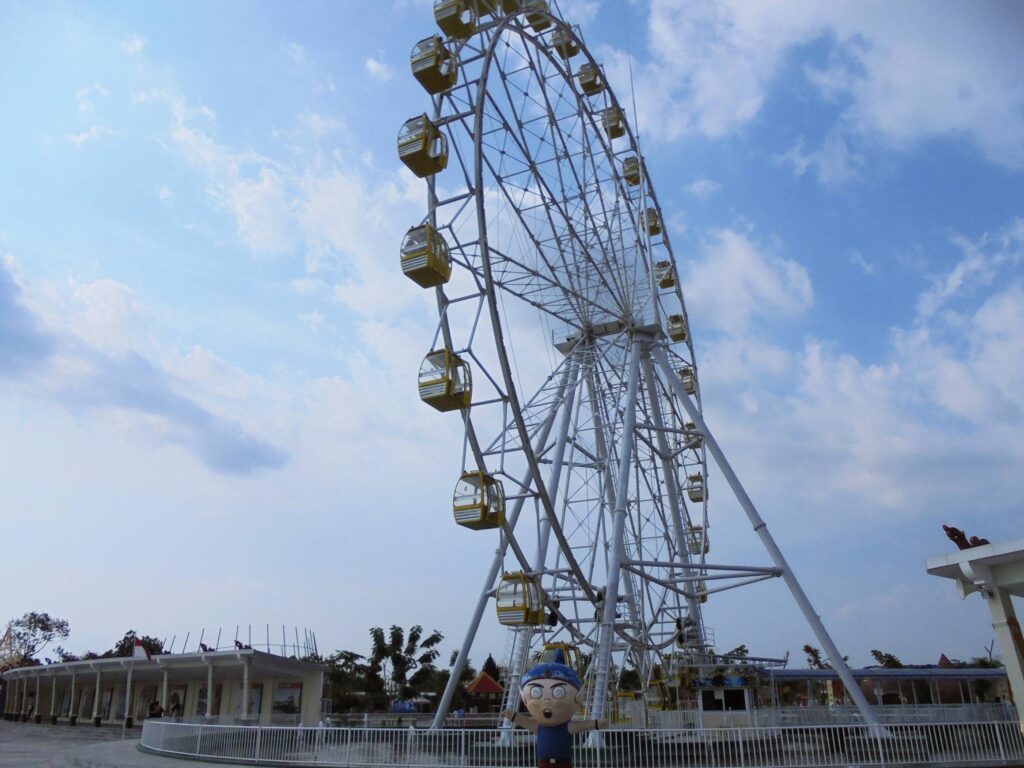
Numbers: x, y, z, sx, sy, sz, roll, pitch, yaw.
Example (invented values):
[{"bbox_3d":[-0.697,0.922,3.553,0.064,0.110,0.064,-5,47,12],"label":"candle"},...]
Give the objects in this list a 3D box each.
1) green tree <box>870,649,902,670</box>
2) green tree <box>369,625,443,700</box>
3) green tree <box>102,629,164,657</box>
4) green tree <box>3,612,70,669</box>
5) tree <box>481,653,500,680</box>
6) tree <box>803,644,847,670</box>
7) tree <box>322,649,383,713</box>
[{"bbox_3d":[30.220,23.182,61.269,3.000,4.000,2.900,-10,-23,23],"label":"green tree"},{"bbox_3d":[-6.607,17.475,47.030,4.530,5.300,4.300,2,-22,-7],"label":"green tree"},{"bbox_3d":[-27.024,20.294,53.951,4.350,5.730,4.130,9,-24,-24],"label":"green tree"},{"bbox_3d":[-36.421,20.985,57.641,5.100,7.430,4.840,11,-25,-29],"label":"green tree"},{"bbox_3d":[-1.591,22.114,57.266,1.800,4.010,1.800,0,-21,-2],"label":"tree"},{"bbox_3d":[24.411,22.315,59.216,3.390,4.280,3.220,-9,-23,19],"label":"tree"},{"bbox_3d":[-9.511,17.614,45.294,3.530,3.860,3.360,3,-22,-11],"label":"tree"}]

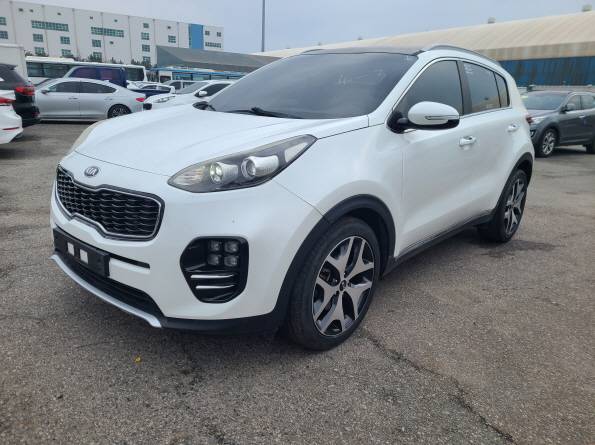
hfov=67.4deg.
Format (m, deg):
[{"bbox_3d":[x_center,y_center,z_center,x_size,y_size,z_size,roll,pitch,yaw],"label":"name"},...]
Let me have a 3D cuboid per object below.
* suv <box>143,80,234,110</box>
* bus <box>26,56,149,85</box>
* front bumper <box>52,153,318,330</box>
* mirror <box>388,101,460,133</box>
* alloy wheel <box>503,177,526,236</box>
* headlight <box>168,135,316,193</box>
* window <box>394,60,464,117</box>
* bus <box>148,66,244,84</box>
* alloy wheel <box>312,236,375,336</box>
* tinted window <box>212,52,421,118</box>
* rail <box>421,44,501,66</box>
[{"bbox_3d":[-3.048,-4.305,16.056,4.500,1.660,1.860,-6,18,-29],"label":"suv"},{"bbox_3d":[-18.736,-12.183,38.200,11.000,3.400,2.500,-1,16,-14],"label":"bus"},{"bbox_3d":[-0.800,0.014,2.339,1.830,0.740,0.700,16,21,39],"label":"front bumper"},{"bbox_3d":[0.715,-0.568,2.407,0.260,0.170,0.220,16,21,39],"label":"mirror"},{"bbox_3d":[1.935,-0.157,4.150,0.180,0.520,0.520,16,21,39],"label":"alloy wheel"},{"bbox_3d":[-0.199,-0.252,1.977,0.370,0.260,0.630,16,21,39],"label":"headlight"},{"bbox_3d":[0.846,-0.863,2.806,0.150,0.380,1.060,16,21,39],"label":"window"},{"bbox_3d":[-8.804,-13.106,43.200,11.000,3.250,2.500,-4,17,-21],"label":"bus"},{"bbox_3d":[0.172,0.302,2.290,0.190,0.512,0.512,16,21,40],"label":"alloy wheel"},{"bbox_3d":[0.051,-0.947,2.998,1.400,0.140,0.930,16,49,39],"label":"tinted window"},{"bbox_3d":[1.339,-1.280,3.456,0.070,0.100,1.650,16,21,39],"label":"rail"}]

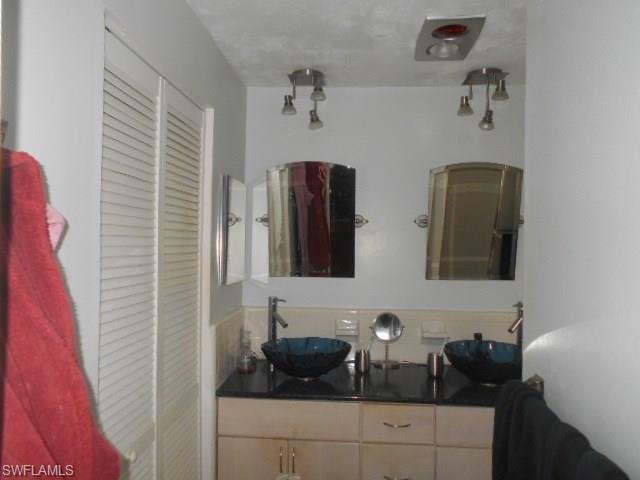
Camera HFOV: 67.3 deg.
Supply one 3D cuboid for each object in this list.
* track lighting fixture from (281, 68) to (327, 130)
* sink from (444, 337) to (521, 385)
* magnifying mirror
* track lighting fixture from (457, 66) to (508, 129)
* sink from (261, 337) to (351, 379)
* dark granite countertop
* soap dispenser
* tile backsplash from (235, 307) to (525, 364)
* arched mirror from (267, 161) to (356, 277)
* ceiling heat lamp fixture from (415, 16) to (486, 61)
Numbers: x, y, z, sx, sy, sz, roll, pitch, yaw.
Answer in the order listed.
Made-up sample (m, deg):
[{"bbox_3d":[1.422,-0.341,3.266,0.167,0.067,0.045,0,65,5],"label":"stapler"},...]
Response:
[{"bbox_3d":[-0.083,-0.711,2.495,0.245,0.286,0.230,1,0,4],"label":"track lighting fixture"},{"bbox_3d":[0.819,0.606,2.301,0.447,0.168,0.438,1,0,4],"label":"sink"},{"bbox_3d":[0.360,0.537,2.579,0.184,0.293,0.130,1,0,4],"label":"magnifying mirror"},{"bbox_3d":[0.822,-0.695,2.433,0.265,0.292,0.240,1,0,4],"label":"track lighting fixture"},{"bbox_3d":[-0.066,0.596,2.362,0.447,0.161,0.438,1,0,4],"label":"sink"},{"bbox_3d":[0.353,0.698,2.365,1.630,0.030,0.565,1,0,4],"label":"dark granite countertop"},{"bbox_3d":[-0.364,0.566,2.443,0.089,0.212,0.085,1,0,-26],"label":"soap dispenser"},{"bbox_3d":[0.368,0.532,2.642,1.612,0.303,0.015,1,0,4],"label":"tile backsplash"},{"bbox_3d":[-0.045,-0.104,2.613,0.480,0.645,0.020,1,11,4],"label":"arched mirror"},{"bbox_3d":[0.542,-0.842,2.048,0.225,0.030,0.437,1,0,4],"label":"ceiling heat lamp fixture"}]

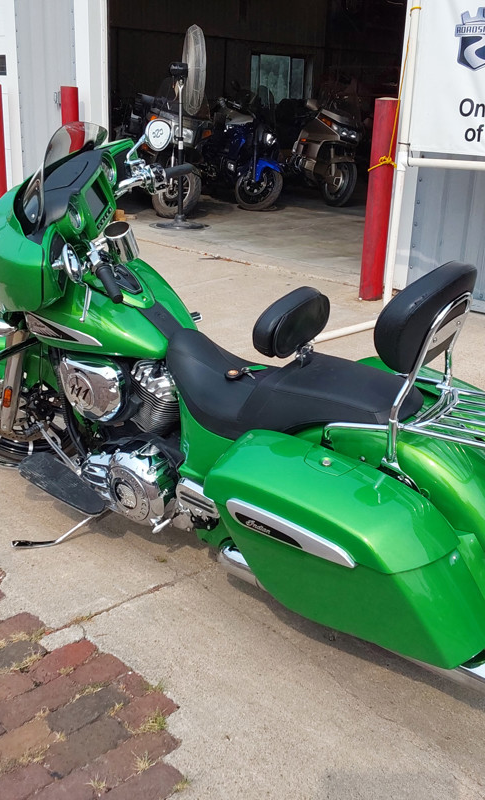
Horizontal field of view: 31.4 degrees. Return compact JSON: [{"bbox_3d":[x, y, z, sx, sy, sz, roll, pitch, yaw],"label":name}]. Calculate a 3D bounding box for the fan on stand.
[{"bbox_3d":[-0.629,-2.804,8.873,0.620,1.957,0.860,0,19,-7],"label":"fan on stand"}]

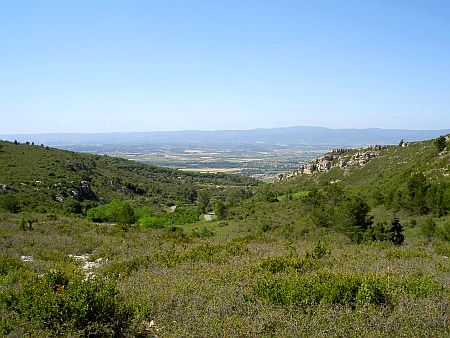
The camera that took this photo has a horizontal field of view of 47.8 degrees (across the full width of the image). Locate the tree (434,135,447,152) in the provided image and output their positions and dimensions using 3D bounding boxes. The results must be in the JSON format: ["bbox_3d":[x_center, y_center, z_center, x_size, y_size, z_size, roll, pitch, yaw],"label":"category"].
[{"bbox_3d":[55.224,-6.535,130.000,3.080,4.310,2.980,0,4,0],"label":"tree"}]

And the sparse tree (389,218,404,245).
[{"bbox_3d":[16.928,6.185,50.000,1.530,2.680,1.480,0,4,0],"label":"sparse tree"}]

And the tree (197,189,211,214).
[{"bbox_3d":[-5.298,8.254,125.000,3.450,5.850,3.350,0,4,0],"label":"tree"}]

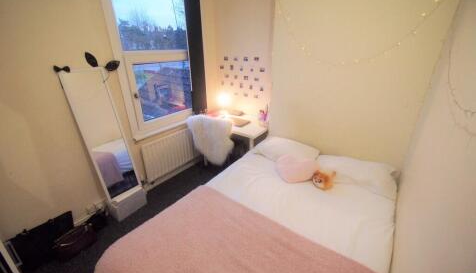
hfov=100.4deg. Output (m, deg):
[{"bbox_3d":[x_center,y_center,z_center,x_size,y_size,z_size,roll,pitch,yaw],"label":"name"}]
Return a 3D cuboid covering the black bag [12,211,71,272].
[{"bbox_3d":[-1.658,0.903,1.731,0.120,0.310,0.410,16,28,33],"label":"black bag"}]

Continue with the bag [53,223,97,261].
[{"bbox_3d":[-1.483,0.938,1.802,0.140,0.180,0.280,20,30,39],"label":"bag"}]

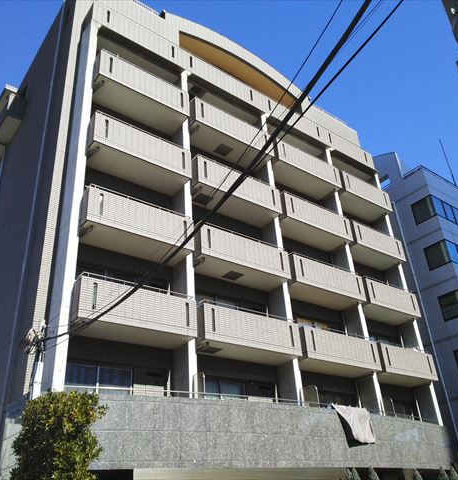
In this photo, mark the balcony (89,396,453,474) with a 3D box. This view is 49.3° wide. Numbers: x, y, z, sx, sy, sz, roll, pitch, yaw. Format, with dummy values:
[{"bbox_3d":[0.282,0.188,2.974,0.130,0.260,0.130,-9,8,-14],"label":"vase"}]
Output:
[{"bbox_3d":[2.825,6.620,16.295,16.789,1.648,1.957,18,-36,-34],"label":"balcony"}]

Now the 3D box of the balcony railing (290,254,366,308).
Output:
[{"bbox_3d":[3.878,1.906,21.329,4.278,1.210,1.370,18,-36,-34],"label":"balcony railing"}]

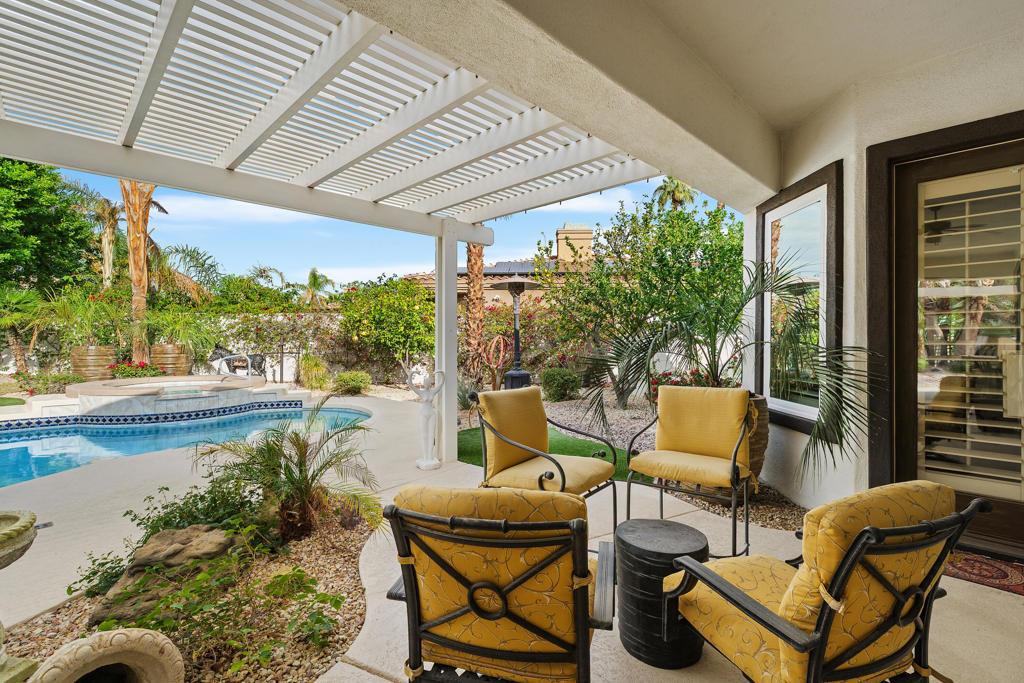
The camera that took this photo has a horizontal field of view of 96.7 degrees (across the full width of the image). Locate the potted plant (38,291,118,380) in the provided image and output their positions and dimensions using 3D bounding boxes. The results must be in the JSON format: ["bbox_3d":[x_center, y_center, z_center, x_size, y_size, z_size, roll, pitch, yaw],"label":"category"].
[{"bbox_3d":[-10.764,-0.137,11.300,1.430,2.270,1.350,0,0,-44],"label":"potted plant"}]

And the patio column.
[{"bbox_3d":[-0.655,0.000,4.580,0.150,2.380,0.150,0,0,-44],"label":"patio column"}]

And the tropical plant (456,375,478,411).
[{"bbox_3d":[-0.830,0.880,7.950,0.520,0.650,0.520,0,0,0],"label":"tropical plant"}]

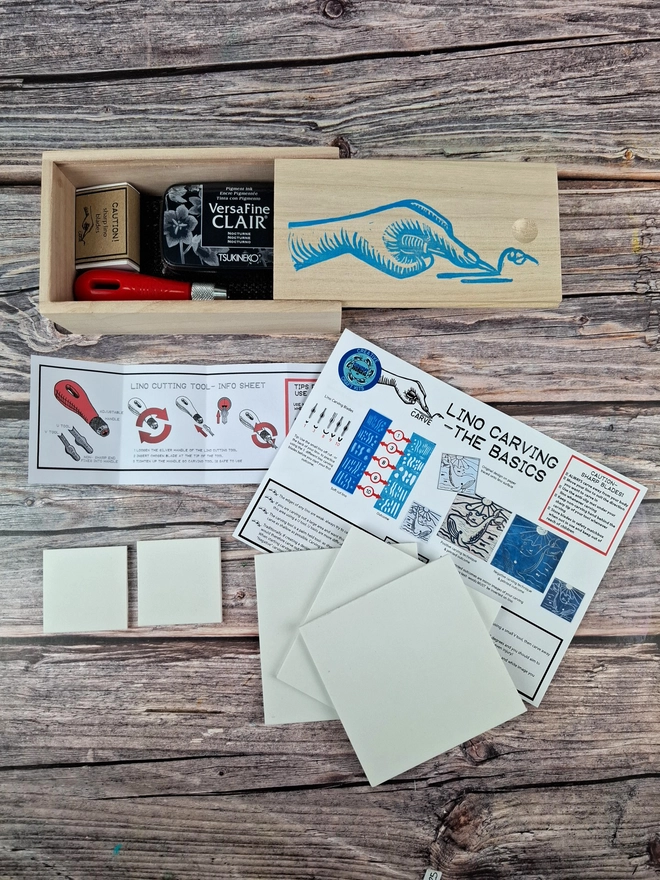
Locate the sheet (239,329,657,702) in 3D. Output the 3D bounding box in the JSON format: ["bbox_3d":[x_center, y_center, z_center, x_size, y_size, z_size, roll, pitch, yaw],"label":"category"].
[{"bbox_3d":[0.068,0.044,0.358,0.210,0.005,0.148,28,86,3],"label":"sheet"}]

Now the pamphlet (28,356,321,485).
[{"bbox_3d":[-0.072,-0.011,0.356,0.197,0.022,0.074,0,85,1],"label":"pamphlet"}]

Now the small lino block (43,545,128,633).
[{"bbox_3d":[-0.149,0.091,0.357,0.050,0.003,0.050,-3,85,0],"label":"small lino block"}]

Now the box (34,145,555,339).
[{"bbox_3d":[-0.016,-0.117,0.353,0.295,0.044,0.096,0,85,1],"label":"box"}]

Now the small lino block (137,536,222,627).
[{"bbox_3d":[-0.092,0.086,0.357,0.050,0.003,0.050,-2,85,0],"label":"small lino block"}]

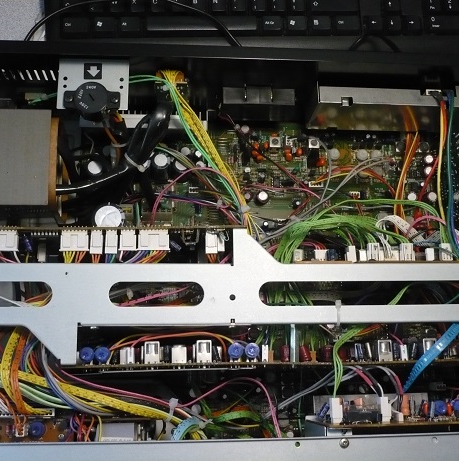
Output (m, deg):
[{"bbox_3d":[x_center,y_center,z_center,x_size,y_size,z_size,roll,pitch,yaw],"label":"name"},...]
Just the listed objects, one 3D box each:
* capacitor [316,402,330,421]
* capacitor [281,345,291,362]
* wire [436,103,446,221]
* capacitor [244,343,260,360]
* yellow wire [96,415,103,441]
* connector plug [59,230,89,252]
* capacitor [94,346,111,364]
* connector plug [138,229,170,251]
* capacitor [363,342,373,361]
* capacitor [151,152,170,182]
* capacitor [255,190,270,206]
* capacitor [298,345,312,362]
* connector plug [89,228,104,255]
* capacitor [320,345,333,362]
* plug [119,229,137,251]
[{"bbox_3d":[0.070,0.134,0.462,0.005,0.005,0.011,34,77,3],"label":"capacitor"},{"bbox_3d":[0.040,0.087,0.437,0.006,0.006,0.011,-1,78,-5],"label":"capacitor"},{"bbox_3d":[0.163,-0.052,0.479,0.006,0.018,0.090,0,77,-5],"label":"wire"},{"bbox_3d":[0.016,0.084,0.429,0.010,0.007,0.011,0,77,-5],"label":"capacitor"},{"bbox_3d":[-0.090,0.136,0.429,0.004,0.015,0.018,0,77,-5],"label":"yellow wire"},{"bbox_3d":[-0.107,0.007,0.429,0.020,0.006,0.014,-1,78,-5],"label":"connector plug"},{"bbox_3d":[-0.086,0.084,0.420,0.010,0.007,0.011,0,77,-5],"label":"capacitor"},{"bbox_3d":[-0.051,0.007,0.424,0.021,0.006,0.013,0,77,-5],"label":"connector plug"},{"bbox_3d":[0.097,0.085,0.436,0.006,0.006,0.012,-10,79,-7],"label":"capacitor"},{"bbox_3d":[-0.060,-0.056,0.550,0.015,0.033,0.015,0,77,-5],"label":"capacitor"},{"bbox_3d":[0.030,-0.029,0.562,0.011,0.015,0.011,0,77,-5],"label":"capacitor"},{"bbox_3d":[0.053,0.087,0.438,0.007,0.007,0.011,-11,79,-7],"label":"capacitor"},{"bbox_3d":[-0.092,0.008,0.430,0.009,0.006,0.015,-1,78,-5],"label":"connector plug"},{"bbox_3d":[0.068,0.086,0.433,0.008,0.007,0.013,0,77,-5],"label":"capacitor"},{"bbox_3d":[-0.070,0.007,0.432,0.011,0.006,0.014,-1,78,-5],"label":"plug"}]

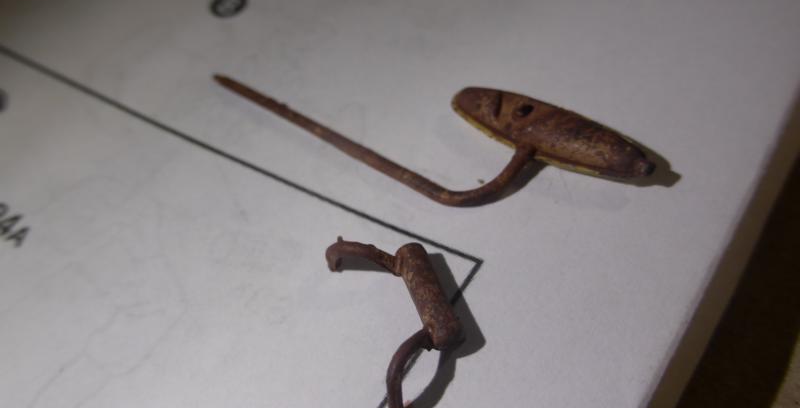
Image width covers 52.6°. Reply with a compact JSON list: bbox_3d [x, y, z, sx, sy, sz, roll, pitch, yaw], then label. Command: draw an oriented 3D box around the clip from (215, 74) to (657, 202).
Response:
[{"bbox_3d":[0.002,-0.012,0.104,0.061,0.005,0.018,27,59,27],"label":"clip"}]

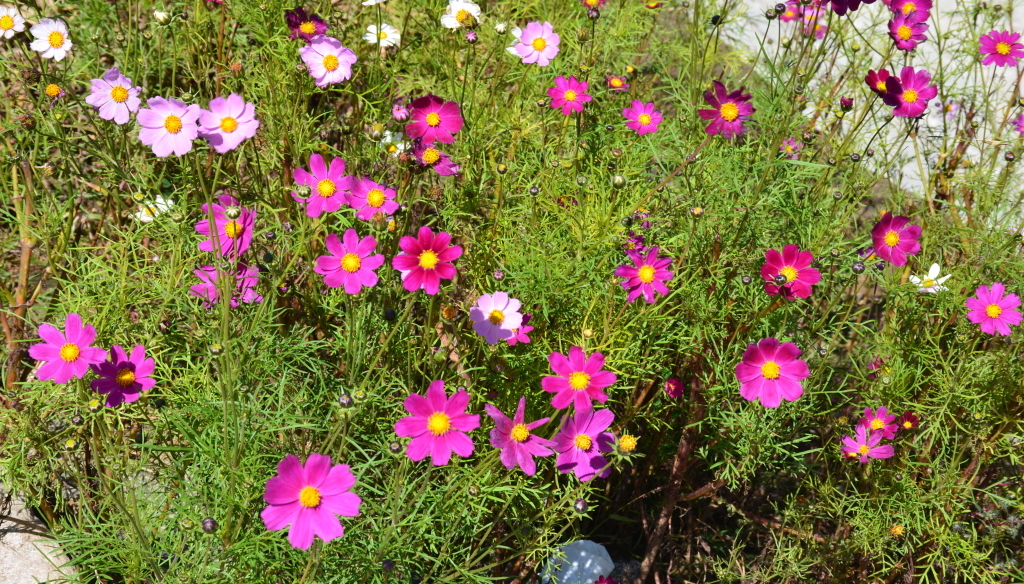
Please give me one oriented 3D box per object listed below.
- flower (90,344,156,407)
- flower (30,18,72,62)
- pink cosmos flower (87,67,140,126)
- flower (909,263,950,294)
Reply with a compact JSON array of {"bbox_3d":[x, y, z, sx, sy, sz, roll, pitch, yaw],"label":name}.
[{"bbox_3d":[-0.381,0.082,2.170,0.065,0.065,0.022,-5,-18,-12],"label":"flower"},{"bbox_3d":[-0.634,-0.348,3.050,0.058,0.059,0.020,1,-5,3],"label":"flower"},{"bbox_3d":[-0.491,-0.240,2.720,0.068,0.069,0.023,1,-7,1],"label":"pink cosmos flower"},{"bbox_3d":[0.490,-0.015,2.600,0.051,0.021,0.051,-36,38,-22],"label":"flower"}]

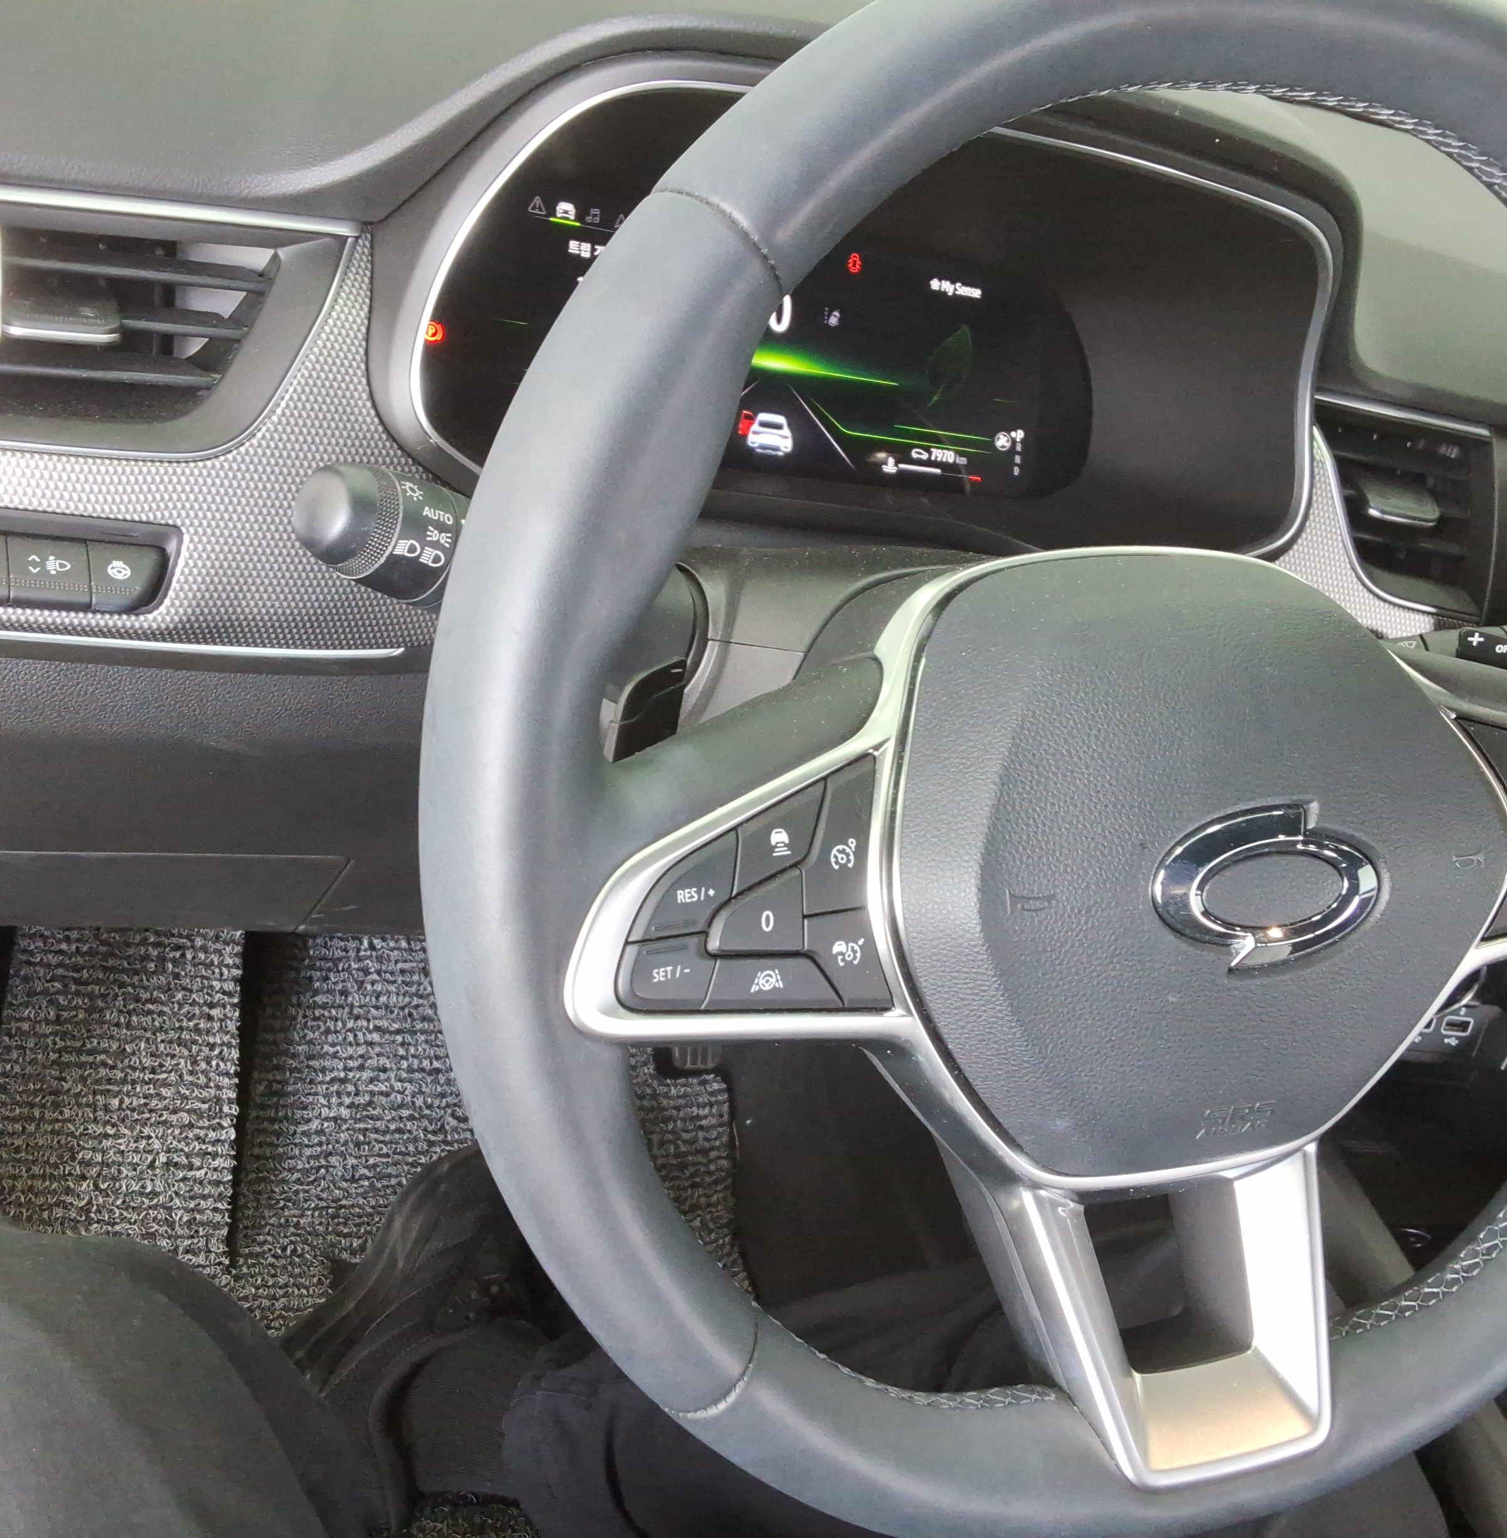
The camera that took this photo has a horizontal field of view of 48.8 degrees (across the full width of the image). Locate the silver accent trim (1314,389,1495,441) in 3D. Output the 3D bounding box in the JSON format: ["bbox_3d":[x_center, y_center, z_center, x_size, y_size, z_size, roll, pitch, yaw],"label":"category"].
[{"bbox_3d":[0.232,-0.127,0.600,0.076,0.006,0.008,9,18,-12],"label":"silver accent trim"}]

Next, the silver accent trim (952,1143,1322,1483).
[{"bbox_3d":[0.102,0.126,0.409,0.085,0.079,0.032,-3,-8,-21],"label":"silver accent trim"}]

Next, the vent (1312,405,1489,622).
[{"bbox_3d":[0.230,-0.097,0.618,0.081,0.067,0.036,9,12,-12],"label":"vent"}]

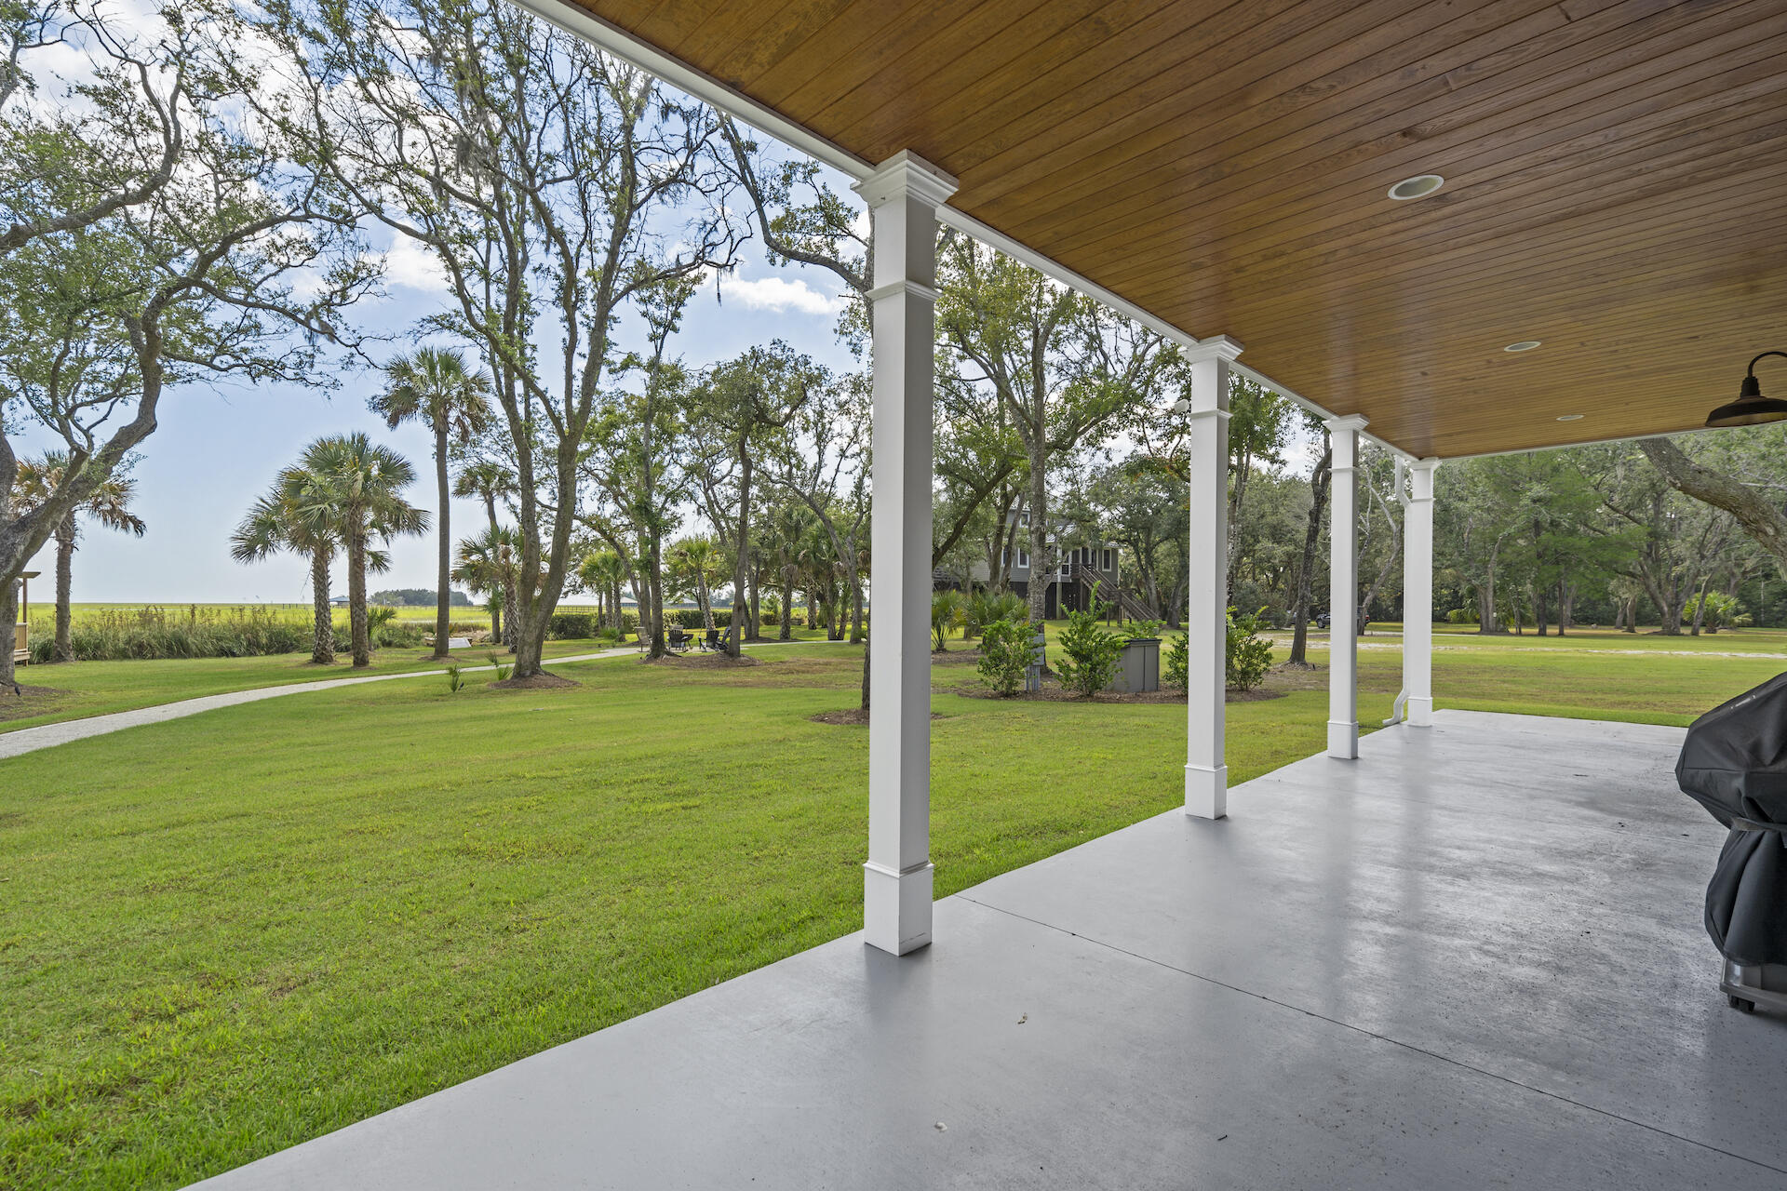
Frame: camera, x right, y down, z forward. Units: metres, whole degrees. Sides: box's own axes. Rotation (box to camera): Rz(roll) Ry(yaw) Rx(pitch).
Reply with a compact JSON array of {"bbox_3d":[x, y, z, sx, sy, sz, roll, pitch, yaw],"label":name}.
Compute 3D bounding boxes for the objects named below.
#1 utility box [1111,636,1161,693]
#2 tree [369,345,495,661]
[{"bbox_3d":[4.566,1.328,15.100,0.780,1.040,0.720,1,0,-30],"label":"utility box"},{"bbox_3d":[-16.676,-3.331,28.700,3.700,10.900,3.700,1,0,-30],"label":"tree"}]

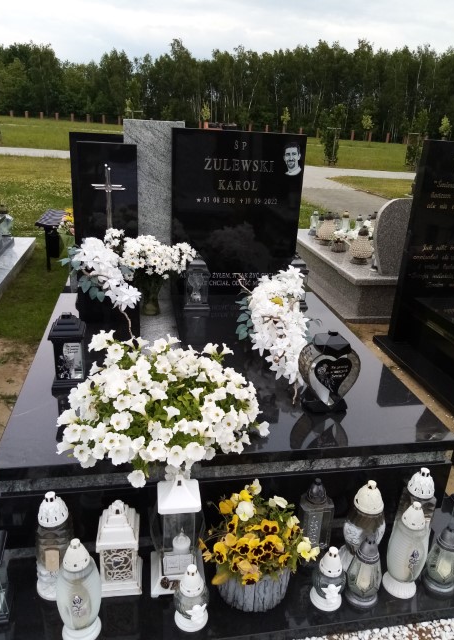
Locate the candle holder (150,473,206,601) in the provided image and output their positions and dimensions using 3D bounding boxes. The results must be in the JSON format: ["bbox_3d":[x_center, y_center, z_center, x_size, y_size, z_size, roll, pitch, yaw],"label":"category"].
[{"bbox_3d":[-0.157,0.645,1.492,0.158,0.393,0.158,0,23,-8],"label":"candle holder"}]

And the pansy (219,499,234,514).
[{"bbox_3d":[-0.002,0.570,1.468,0.027,0.047,0.045,4,17,-40],"label":"pansy"}]

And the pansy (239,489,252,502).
[{"bbox_3d":[0.056,0.532,1.458,0.028,0.042,0.042,4,17,44],"label":"pansy"}]

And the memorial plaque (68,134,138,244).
[{"bbox_3d":[-0.713,-0.611,2.852,0.357,0.918,0.153,-1,23,-10],"label":"memorial plaque"}]

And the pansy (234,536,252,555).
[{"bbox_3d":[0.046,0.629,1.342,0.055,0.052,0.025,5,-3,3],"label":"pansy"}]

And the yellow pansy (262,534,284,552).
[{"bbox_3d":[0.133,0.652,1.403,0.056,0.051,0.025,3,-3,-1],"label":"yellow pansy"}]

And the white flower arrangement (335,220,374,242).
[{"bbox_3d":[1.342,-0.932,5.060,0.390,0.230,0.260,3,22,0],"label":"white flower arrangement"}]

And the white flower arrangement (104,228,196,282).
[{"bbox_3d":[-0.454,-0.372,2.817,0.540,0.310,0.380,0,22,-8],"label":"white flower arrangement"}]

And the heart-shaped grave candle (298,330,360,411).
[{"bbox_3d":[0.390,0.197,1.843,0.224,0.316,0.143,4,22,1],"label":"heart-shaped grave candle"}]

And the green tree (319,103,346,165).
[{"bbox_3d":[4.322,-7.603,19.694,1.020,2.373,1.020,-1,23,-10],"label":"green tree"}]

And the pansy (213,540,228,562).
[{"bbox_3d":[-0.019,0.662,1.375,0.046,0.060,0.025,11,3,18],"label":"pansy"}]

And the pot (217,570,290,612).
[{"bbox_3d":[0.078,0.774,1.492,0.225,0.145,0.225,3,22,-1],"label":"pot"}]

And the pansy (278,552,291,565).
[{"bbox_3d":[0.170,0.705,1.421,0.039,0.035,0.025,-10,6,-29],"label":"pansy"}]

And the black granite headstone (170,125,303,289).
[{"bbox_3d":[0.051,-0.622,2.914,0.773,0.967,0.075,-1,23,-11],"label":"black granite headstone"}]

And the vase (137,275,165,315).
[{"bbox_3d":[-0.460,-0.164,2.927,0.160,0.245,0.160,-1,23,-11],"label":"vase"}]

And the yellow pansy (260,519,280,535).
[{"bbox_3d":[0.121,0.588,1.369,0.056,0.050,0.025,2,2,-3],"label":"yellow pansy"}]

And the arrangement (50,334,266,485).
[{"bbox_3d":[-0.211,0.264,1.635,0.663,0.377,0.530,-1,23,-10],"label":"arrangement"}]

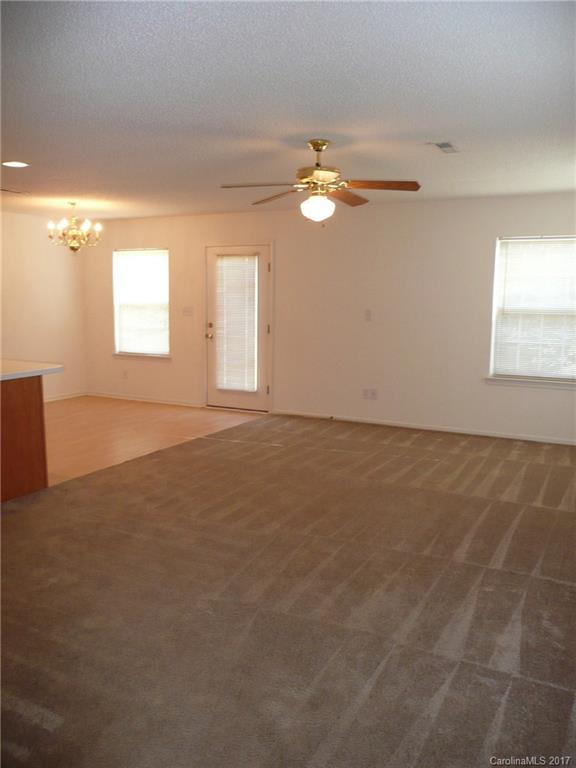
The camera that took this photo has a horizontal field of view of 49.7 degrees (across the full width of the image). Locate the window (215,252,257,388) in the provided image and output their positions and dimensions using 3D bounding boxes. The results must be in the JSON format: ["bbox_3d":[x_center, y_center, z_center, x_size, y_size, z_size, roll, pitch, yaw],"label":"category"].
[{"bbox_3d":[-0.626,-0.741,7.674,0.600,1.670,0.060,4,8,26],"label":"window"}]

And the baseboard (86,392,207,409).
[{"bbox_3d":[-1.986,0.201,8.482,2.030,0.075,0.018,4,8,26],"label":"baseboard"}]

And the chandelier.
[{"bbox_3d":[-2.417,-1.772,7.039,0.600,0.542,0.600,4,8,26],"label":"chandelier"}]

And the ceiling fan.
[{"bbox_3d":[0.201,-1.384,4.242,1.340,0.540,1.340,4,8,26],"label":"ceiling fan"}]

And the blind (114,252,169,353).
[{"bbox_3d":[-1.956,-1.091,8.356,0.940,1.400,0.100,4,8,26],"label":"blind"}]

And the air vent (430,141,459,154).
[{"bbox_3d":[1.100,-1.651,4.367,0.150,0.025,0.290,4,8,26],"label":"air vent"}]

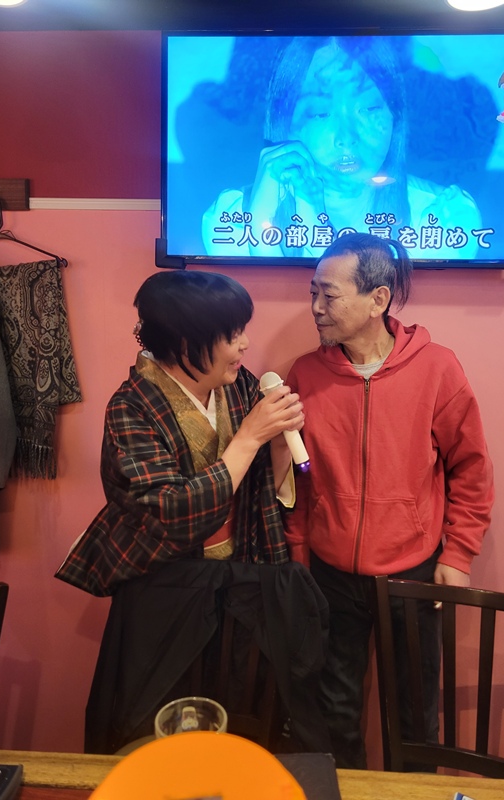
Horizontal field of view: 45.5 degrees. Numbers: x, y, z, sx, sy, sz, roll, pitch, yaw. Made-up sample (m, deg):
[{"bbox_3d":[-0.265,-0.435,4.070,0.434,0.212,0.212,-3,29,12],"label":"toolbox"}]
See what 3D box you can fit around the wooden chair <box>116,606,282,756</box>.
[{"bbox_3d":[-0.090,0.827,1.140,0.430,0.880,0.500,1,6,-2],"label":"wooden chair"}]

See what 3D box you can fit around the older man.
[{"bbox_3d":[0.330,0.405,1.550,0.510,1.630,0.320,3,6,21],"label":"older man"}]

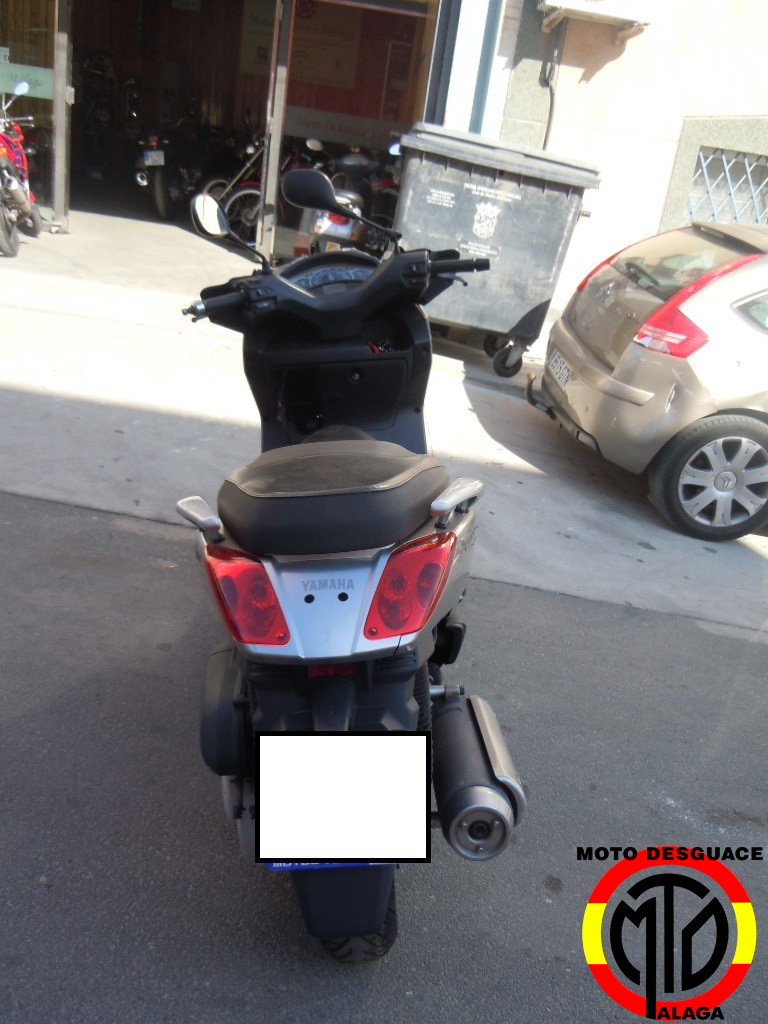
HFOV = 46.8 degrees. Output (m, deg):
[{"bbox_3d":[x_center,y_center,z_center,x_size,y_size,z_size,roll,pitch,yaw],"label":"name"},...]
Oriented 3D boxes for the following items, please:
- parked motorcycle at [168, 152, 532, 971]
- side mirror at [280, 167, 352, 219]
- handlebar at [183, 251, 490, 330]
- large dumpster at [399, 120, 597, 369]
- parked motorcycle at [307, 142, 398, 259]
[{"bbox_3d":[-0.095,-0.119,2.197,0.790,1.330,2.150,-2,22,-1],"label":"parked motorcycle"},{"bbox_3d":[-0.185,-0.849,2.359,0.175,0.125,0.070,7,22,-4],"label":"side mirror"},{"bbox_3d":[-0.121,-0.583,2.317,0.790,0.170,0.250,-7,22,-8],"label":"handlebar"},{"bbox_3d":[0.686,-1.840,6.331,1.309,1.451,1.000,14,22,3],"label":"large dumpster"},{"bbox_3d":[-0.230,-2.223,7.050,0.750,1.140,1.850,10,22,4],"label":"parked motorcycle"}]

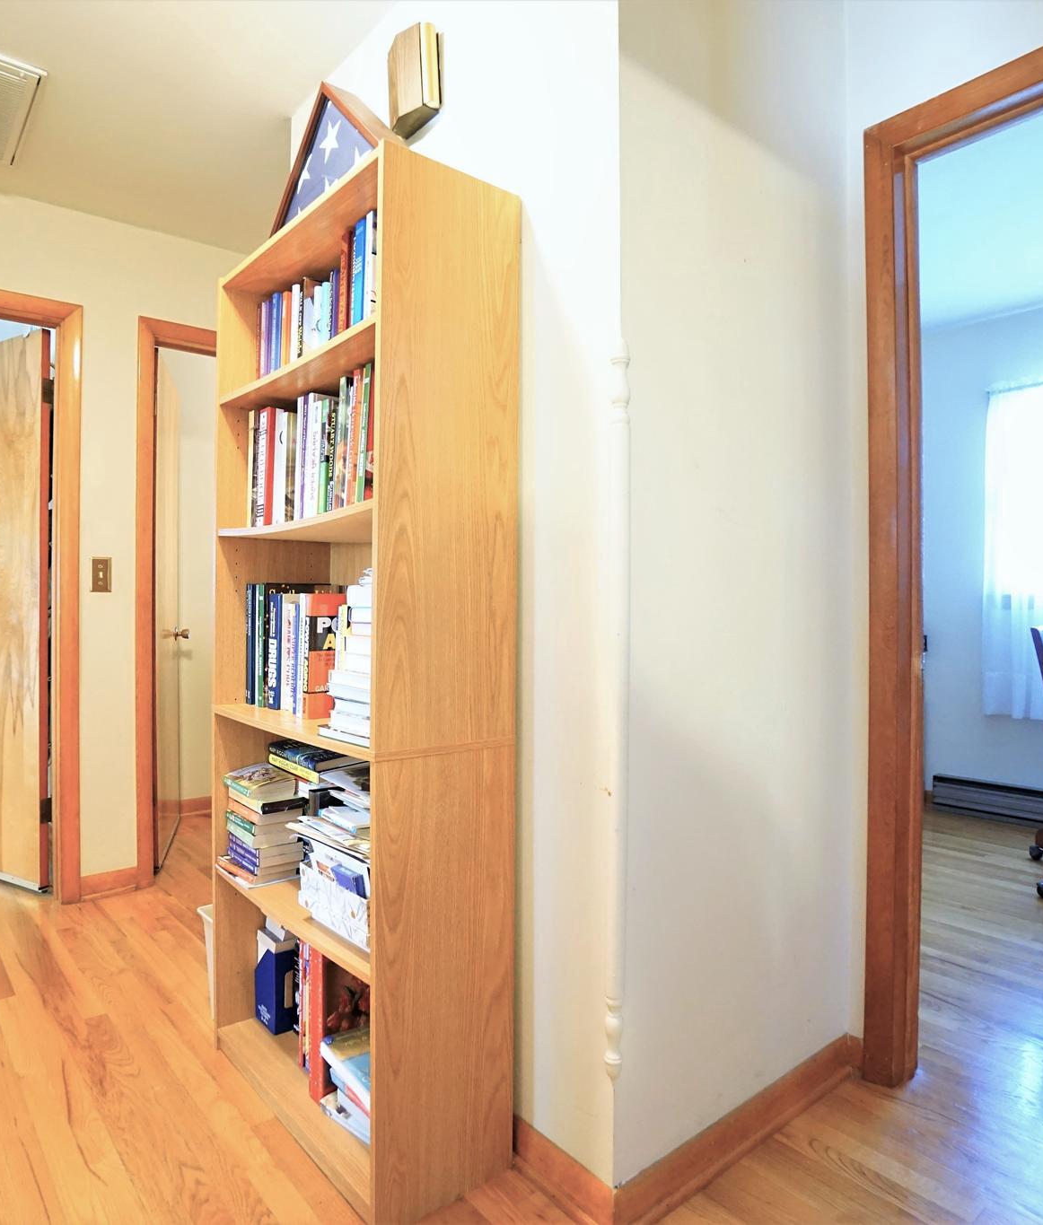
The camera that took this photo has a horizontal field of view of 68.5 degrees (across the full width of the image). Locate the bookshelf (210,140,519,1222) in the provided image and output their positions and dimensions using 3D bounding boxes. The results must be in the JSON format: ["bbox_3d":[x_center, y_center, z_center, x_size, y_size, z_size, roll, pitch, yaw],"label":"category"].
[{"bbox_3d":[-0.358,0.128,1.611,0.287,1.800,0.730,0,0,-41],"label":"bookshelf"}]

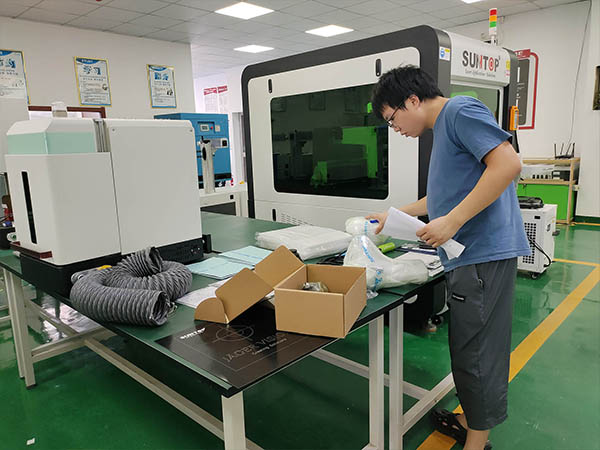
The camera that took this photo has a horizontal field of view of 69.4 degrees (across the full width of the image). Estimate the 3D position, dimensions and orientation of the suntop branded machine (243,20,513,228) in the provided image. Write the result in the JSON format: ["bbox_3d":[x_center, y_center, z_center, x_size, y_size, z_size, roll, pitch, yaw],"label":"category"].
[{"bbox_3d":[0.708,-0.477,4.153,1.460,2.130,2.060,-12,14,-44],"label":"suntop branded machine"}]

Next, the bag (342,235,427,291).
[{"bbox_3d":[0.382,0.155,1.953,0.345,0.185,0.210,-4,10,-13],"label":"bag"}]

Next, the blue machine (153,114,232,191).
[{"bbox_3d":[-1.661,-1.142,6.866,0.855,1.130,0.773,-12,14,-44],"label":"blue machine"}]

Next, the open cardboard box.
[{"bbox_3d":[-0.069,0.220,1.596,0.562,0.216,0.310,2,11,19],"label":"open cardboard box"}]

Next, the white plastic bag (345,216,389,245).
[{"bbox_3d":[0.405,0.039,2.600,0.270,0.160,0.200,-4,10,-11],"label":"white plastic bag"}]

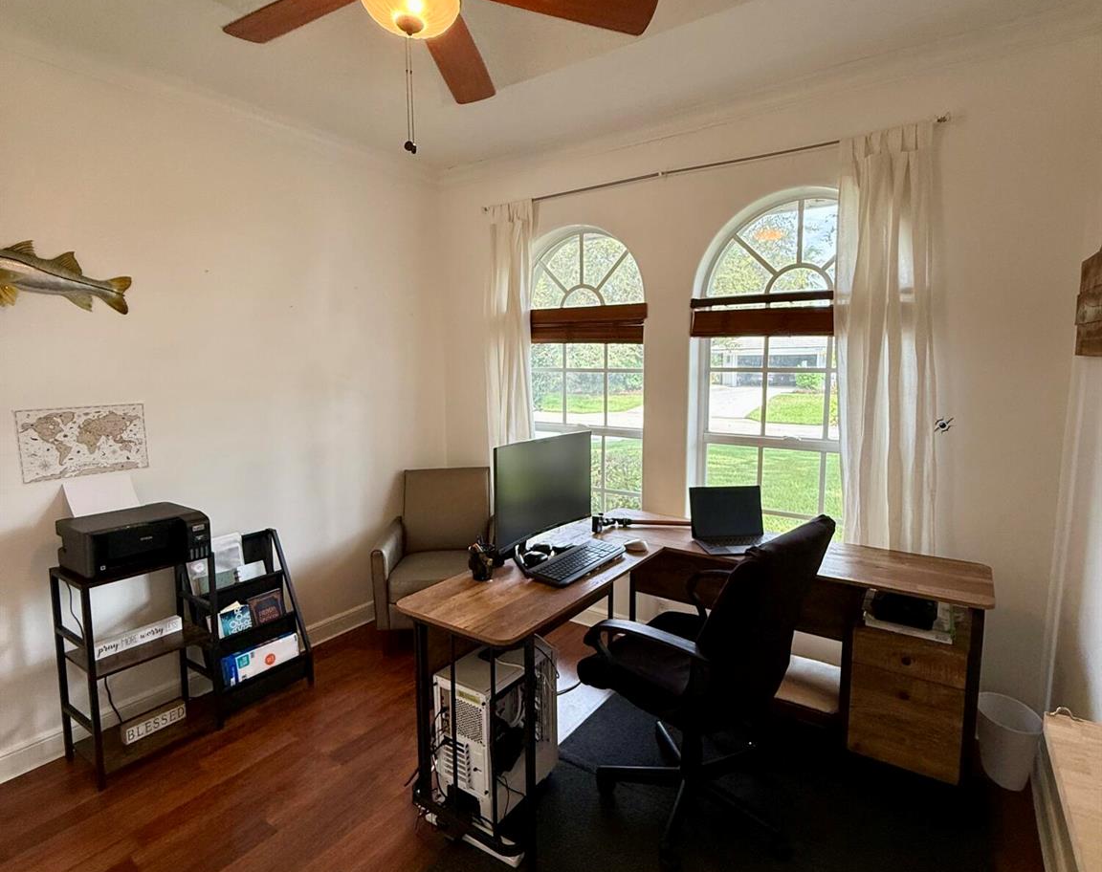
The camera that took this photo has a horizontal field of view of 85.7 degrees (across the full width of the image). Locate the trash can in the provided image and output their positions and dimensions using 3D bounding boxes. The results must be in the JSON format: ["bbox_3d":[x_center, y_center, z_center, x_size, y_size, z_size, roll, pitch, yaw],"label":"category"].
[{"bbox_3d":[1.651,1.117,2.157,0.180,0.244,0.265,2,7,16],"label":"trash can"}]

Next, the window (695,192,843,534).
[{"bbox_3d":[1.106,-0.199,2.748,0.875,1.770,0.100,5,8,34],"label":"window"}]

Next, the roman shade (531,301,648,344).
[{"bbox_3d":[0.136,-0.602,3.258,0.880,0.195,0.060,5,8,34],"label":"roman shade"}]

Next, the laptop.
[{"bbox_3d":[0.759,0.344,2.427,0.313,0.217,0.271,0,7,-5],"label":"laptop"}]

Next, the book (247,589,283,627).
[{"bbox_3d":[-1.269,0.816,2.676,0.022,0.205,0.140,-18,-5,34],"label":"book"}]

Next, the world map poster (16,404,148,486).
[{"bbox_3d":[-1.753,0.020,2.251,0.010,0.261,0.399,5,8,34],"label":"world map poster"}]

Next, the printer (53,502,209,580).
[{"bbox_3d":[-1.574,0.383,2.256,0.333,0.172,0.382,5,8,35],"label":"printer"}]

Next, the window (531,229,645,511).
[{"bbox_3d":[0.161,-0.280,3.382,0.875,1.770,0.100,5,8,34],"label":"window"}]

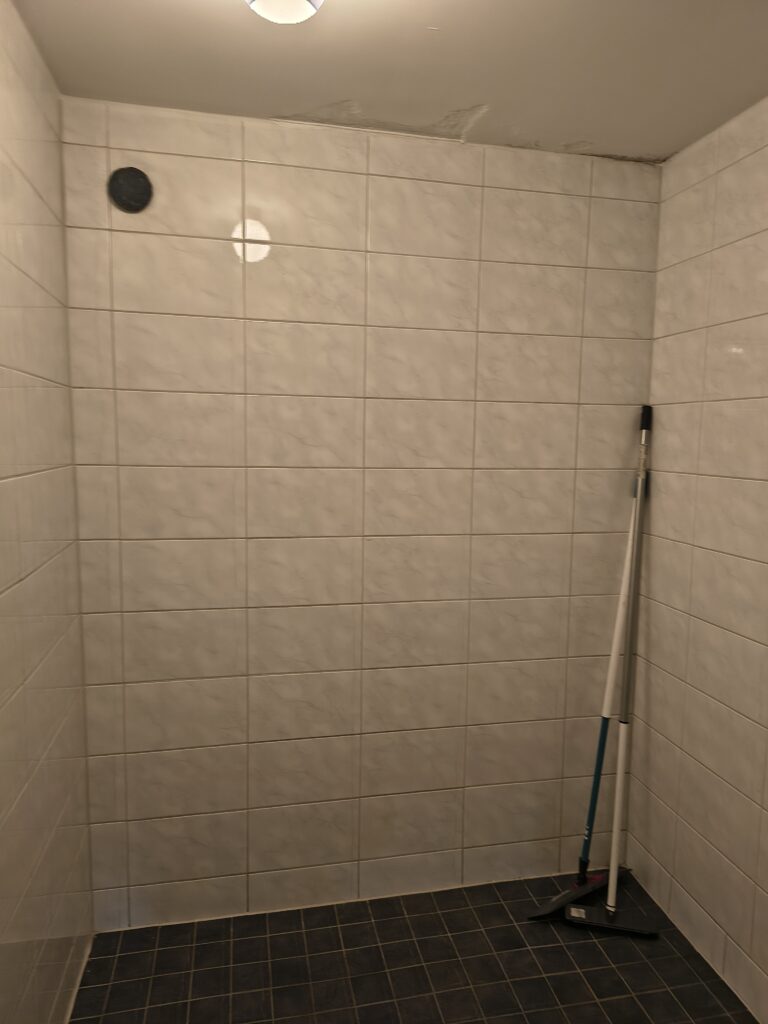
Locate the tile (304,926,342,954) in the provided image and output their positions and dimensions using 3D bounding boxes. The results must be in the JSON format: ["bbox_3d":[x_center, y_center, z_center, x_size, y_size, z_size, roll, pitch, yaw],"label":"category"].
[{"bbox_3d":[-0.170,1.211,2.001,0.098,0.010,0.098,-1,6,-12],"label":"tile"}]

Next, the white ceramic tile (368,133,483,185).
[{"bbox_3d":[0.119,-0.982,1.980,0.331,0.114,0.010,-1,7,-13],"label":"white ceramic tile"}]

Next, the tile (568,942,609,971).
[{"bbox_3d":[0.564,1.229,1.963,0.097,0.009,0.097,0,7,-13],"label":"tile"}]

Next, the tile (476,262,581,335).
[{"bbox_3d":[0.437,-0.625,2.080,0.330,0.199,0.009,-1,7,-13],"label":"tile"}]

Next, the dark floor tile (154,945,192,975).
[{"bbox_3d":[-0.567,1.218,1.920,0.099,0.009,0.099,-1,7,-13],"label":"dark floor tile"}]

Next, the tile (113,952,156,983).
[{"bbox_3d":[-0.659,1.208,1.881,0.097,0.009,0.097,0,6,-12],"label":"tile"}]

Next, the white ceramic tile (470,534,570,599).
[{"bbox_3d":[0.425,0.167,2.179,0.330,0.197,0.009,-1,7,-13],"label":"white ceramic tile"}]

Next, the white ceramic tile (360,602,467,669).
[{"bbox_3d":[0.097,0.368,2.129,0.330,0.197,0.009,-1,7,-13],"label":"white ceramic tile"}]

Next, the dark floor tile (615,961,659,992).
[{"bbox_3d":[0.687,1.245,1.897,0.099,0.010,0.095,-1,8,-12],"label":"dark floor tile"}]

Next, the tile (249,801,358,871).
[{"bbox_3d":[-0.239,0.969,2.132,0.332,0.198,0.010,-1,7,-13],"label":"tile"}]

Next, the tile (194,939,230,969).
[{"bbox_3d":[-0.467,1.214,1.937,0.097,0.009,0.097,0,7,-13],"label":"tile"}]

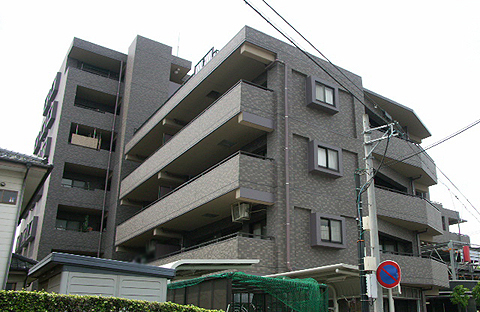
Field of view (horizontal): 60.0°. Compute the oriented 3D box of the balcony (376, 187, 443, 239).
[{"bbox_3d":[7.989,2.695,19.693,5.908,1.360,1.333,18,-27,-36],"label":"balcony"}]

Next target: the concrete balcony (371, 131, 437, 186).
[{"bbox_3d":[8.030,0.033,20.765,5.908,1.360,1.333,18,-27,-36],"label":"concrete balcony"}]

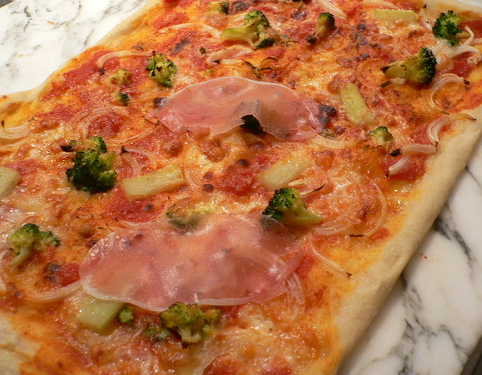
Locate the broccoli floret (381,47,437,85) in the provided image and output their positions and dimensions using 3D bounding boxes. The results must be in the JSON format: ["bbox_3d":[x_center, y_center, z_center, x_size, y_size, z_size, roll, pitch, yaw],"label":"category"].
[{"bbox_3d":[0.157,-0.114,0.471,0.053,0.028,0.034,-8,50,-7],"label":"broccoli floret"}]

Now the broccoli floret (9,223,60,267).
[{"bbox_3d":[-0.141,0.039,0.345,0.034,0.020,0.030,2,51,2],"label":"broccoli floret"}]

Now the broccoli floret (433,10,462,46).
[{"bbox_3d":[0.208,-0.160,0.509,0.028,0.030,0.033,11,51,9],"label":"broccoli floret"}]

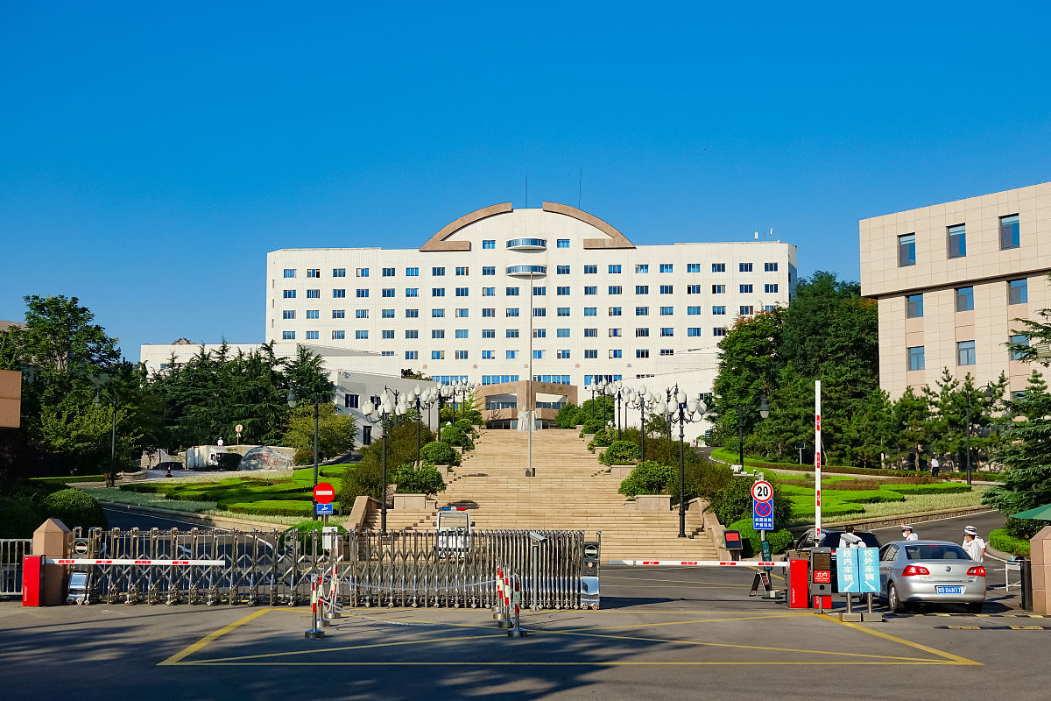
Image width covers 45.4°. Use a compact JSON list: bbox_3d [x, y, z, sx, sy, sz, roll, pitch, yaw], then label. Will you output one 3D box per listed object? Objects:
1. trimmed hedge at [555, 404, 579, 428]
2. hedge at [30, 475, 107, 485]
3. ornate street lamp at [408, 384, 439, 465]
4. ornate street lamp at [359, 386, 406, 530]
[{"bbox_3d":[4.602,7.164,136.000,2.700,2.800,2.600,0,-7,0],"label":"trimmed hedge"},{"bbox_3d":[-30.929,8.748,85.000,5.400,0.500,1.000,0,-7,0],"label":"hedge"},{"bbox_3d":[-5.794,4.839,68.289,1.920,5.958,1.920,0,-7,0],"label":"ornate street lamp"},{"bbox_3d":[-5.775,4.588,51.500,1.920,5.927,1.920,0,-7,0],"label":"ornate street lamp"}]

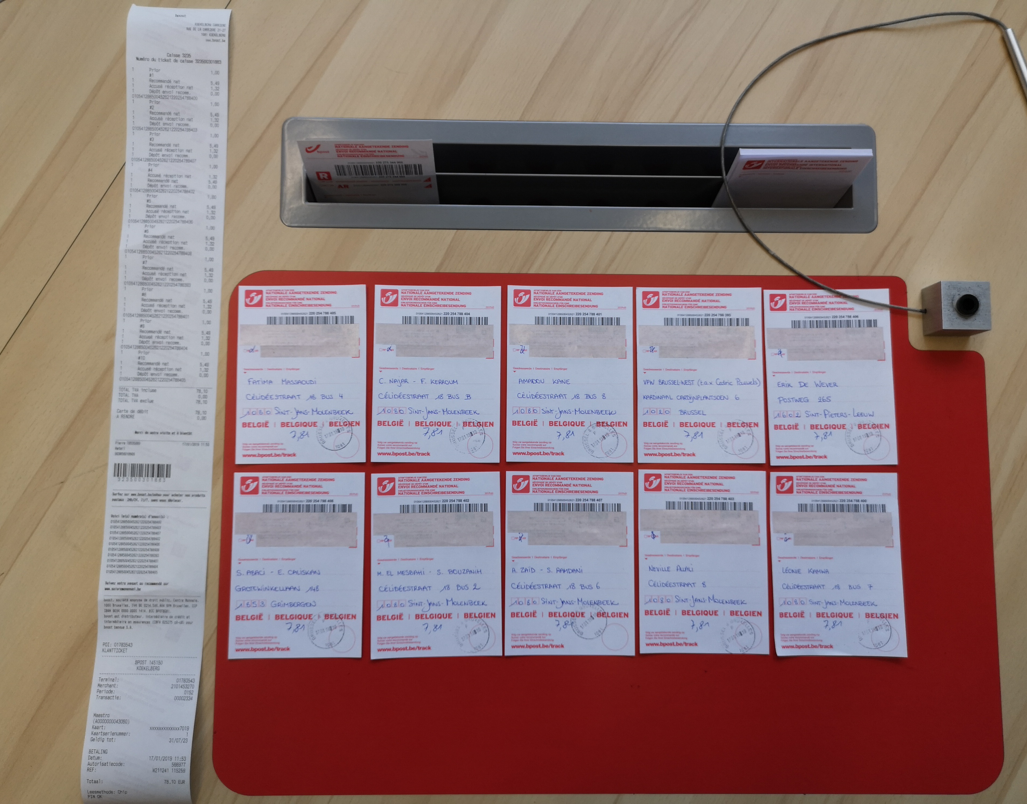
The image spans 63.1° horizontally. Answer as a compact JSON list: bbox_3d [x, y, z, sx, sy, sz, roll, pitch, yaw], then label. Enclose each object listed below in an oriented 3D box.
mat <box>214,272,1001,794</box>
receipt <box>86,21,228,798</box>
[{"bbox_3d":[0.079,0.102,0.683,0.629,0.003,0.419,0,85,-1],"label":"mat"},{"bbox_3d":[-0.286,-0.001,0.678,0.087,0.020,0.670,1,85,-1],"label":"receipt"}]

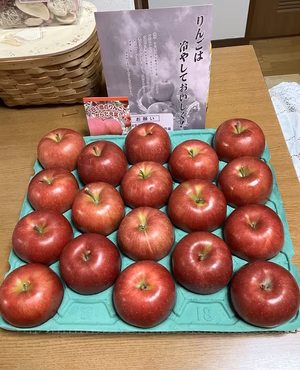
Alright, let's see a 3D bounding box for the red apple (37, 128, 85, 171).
[{"bbox_3d":[-0.169,-0.068,0.642,0.089,0.077,0.089,-2,55,5],"label":"red apple"}]

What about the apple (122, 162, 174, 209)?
[{"bbox_3d":[-0.006,0.000,0.570,0.086,0.072,0.086,-2,56,5],"label":"apple"}]

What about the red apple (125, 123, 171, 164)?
[{"bbox_3d":[-0.004,-0.076,0.622,0.084,0.071,0.084,-2,56,5],"label":"red apple"}]

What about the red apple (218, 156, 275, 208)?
[{"bbox_3d":[0.160,-0.006,0.565,0.088,0.076,0.088,-2,55,5],"label":"red apple"}]

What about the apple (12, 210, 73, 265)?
[{"bbox_3d":[-0.171,0.082,0.536,0.092,0.080,0.092,-2,55,5],"label":"apple"}]

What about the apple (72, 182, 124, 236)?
[{"bbox_3d":[-0.086,0.038,0.560,0.088,0.076,0.088,-2,55,5],"label":"apple"}]

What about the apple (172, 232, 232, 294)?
[{"bbox_3d":[0.076,0.113,0.491,0.088,0.075,0.088,-2,55,5],"label":"apple"}]

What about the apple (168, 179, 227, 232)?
[{"bbox_3d":[0.077,0.034,0.544,0.091,0.079,0.091,-2,55,5],"label":"apple"}]

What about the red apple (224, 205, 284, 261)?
[{"bbox_3d":[0.156,0.071,0.505,0.087,0.075,0.087,-2,56,5],"label":"red apple"}]

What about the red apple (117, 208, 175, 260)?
[{"bbox_3d":[-0.006,0.076,0.519,0.087,0.074,0.087,-2,56,5],"label":"red apple"}]

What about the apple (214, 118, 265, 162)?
[{"bbox_3d":[0.161,-0.081,0.607,0.088,0.073,0.088,-2,56,5],"label":"apple"}]

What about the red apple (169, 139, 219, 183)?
[{"bbox_3d":[0.079,-0.042,0.600,0.086,0.073,0.086,-2,55,5],"label":"red apple"}]

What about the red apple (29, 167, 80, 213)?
[{"bbox_3d":[-0.167,0.009,0.581,0.085,0.072,0.085,-2,56,5],"label":"red apple"}]

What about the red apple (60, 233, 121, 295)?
[{"bbox_3d":[-0.089,0.116,0.501,0.090,0.078,0.090,-2,56,5],"label":"red apple"}]

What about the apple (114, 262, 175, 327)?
[{"bbox_3d":[-0.007,0.151,0.469,0.088,0.076,0.088,-2,56,5],"label":"apple"}]

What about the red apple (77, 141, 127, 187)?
[{"bbox_3d":[-0.086,-0.038,0.613,0.090,0.077,0.090,-2,55,5],"label":"red apple"}]

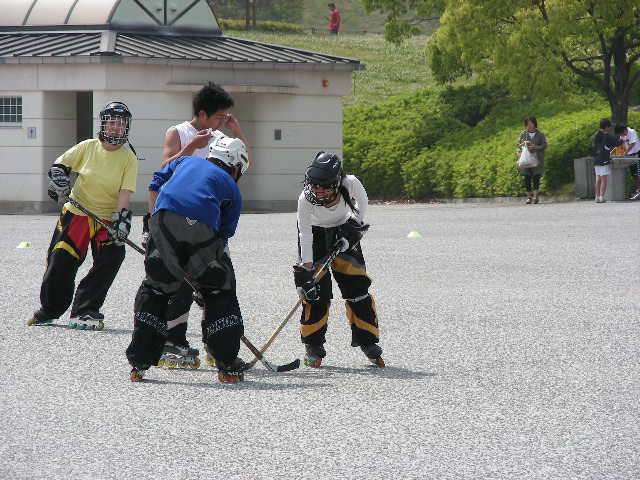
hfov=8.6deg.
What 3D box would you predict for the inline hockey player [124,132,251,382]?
[{"bbox_3d":[-0.787,0.116,25.250,0.660,1.450,0.740,1,2,25],"label":"inline hockey player"}]

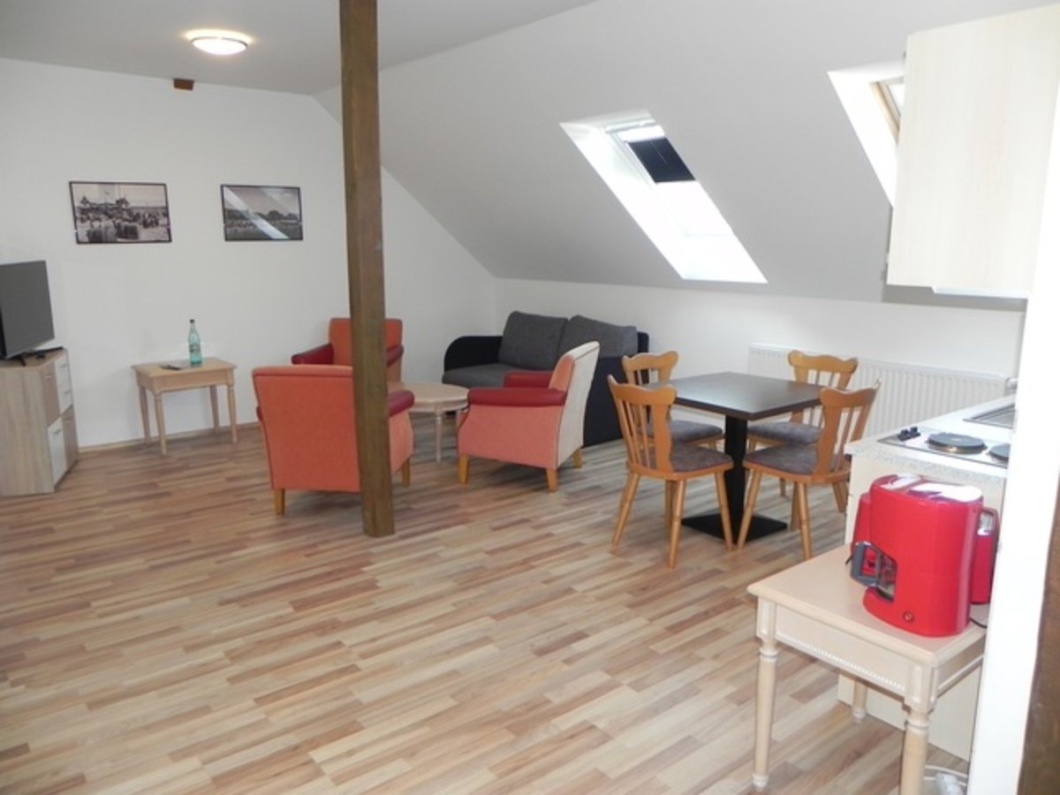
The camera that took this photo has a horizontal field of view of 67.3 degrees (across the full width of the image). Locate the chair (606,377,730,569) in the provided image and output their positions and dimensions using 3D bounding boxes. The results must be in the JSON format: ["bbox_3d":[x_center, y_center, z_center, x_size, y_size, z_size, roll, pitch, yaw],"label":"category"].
[{"bbox_3d":[0.717,0.327,3.968,0.510,0.880,0.430,-9,14,-38],"label":"chair"}]

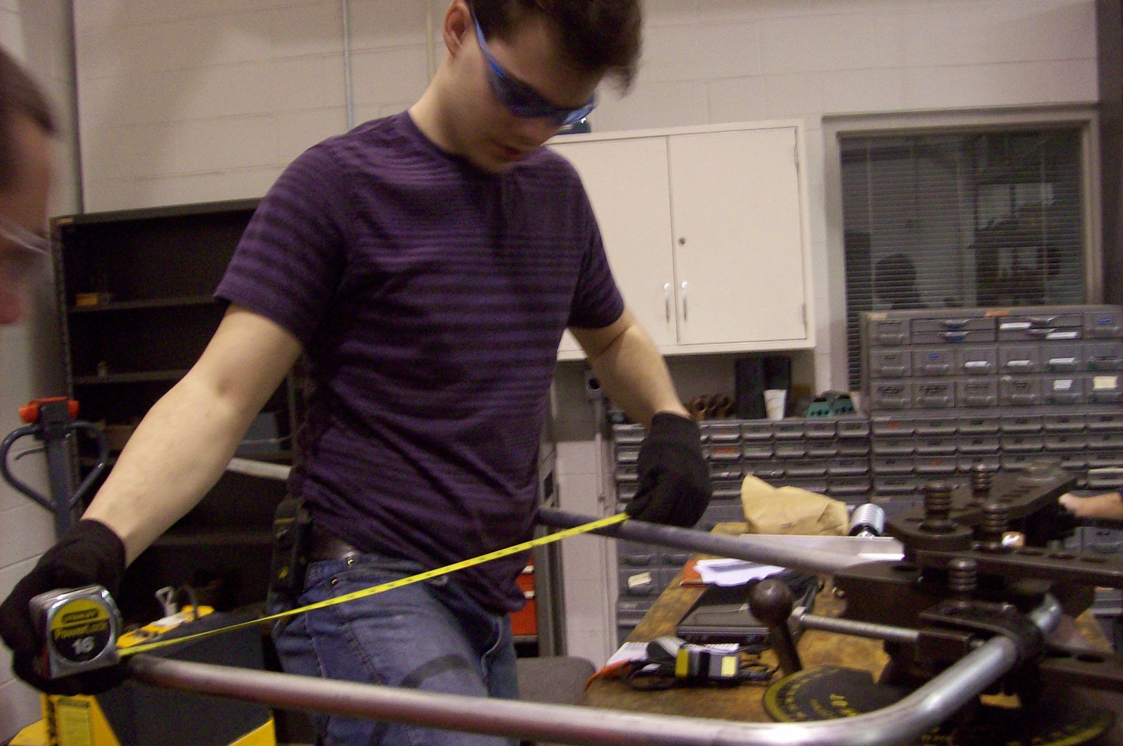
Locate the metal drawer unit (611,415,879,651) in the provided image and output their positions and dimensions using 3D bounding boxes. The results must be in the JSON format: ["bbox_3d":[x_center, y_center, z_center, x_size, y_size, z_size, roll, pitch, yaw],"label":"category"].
[{"bbox_3d":[0.650,0.610,4.117,0.867,0.916,0.320,-3,4,7],"label":"metal drawer unit"}]

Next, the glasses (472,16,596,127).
[{"bbox_3d":[-0.029,-0.350,1.363,0.145,0.155,0.050,2,-44,-39],"label":"glasses"}]

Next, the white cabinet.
[{"bbox_3d":[0.396,-0.458,4.086,0.914,0.763,0.320,-3,4,7],"label":"white cabinet"}]

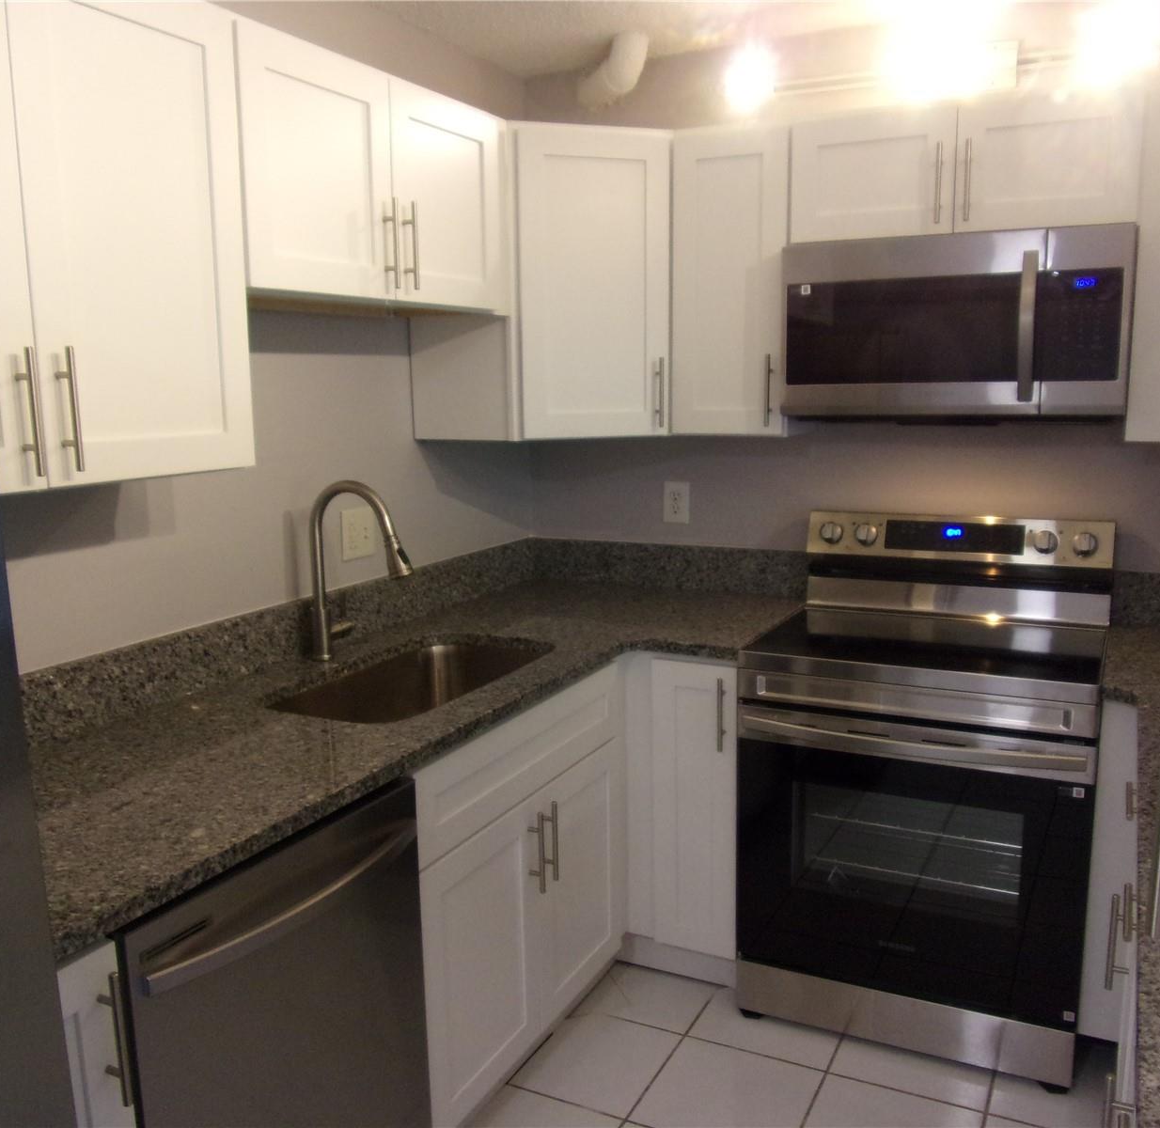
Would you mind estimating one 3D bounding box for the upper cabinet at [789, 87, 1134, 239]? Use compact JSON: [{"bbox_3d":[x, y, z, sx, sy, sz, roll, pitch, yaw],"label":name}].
[{"bbox_3d":[0.914,-0.908,2.487,0.757,0.290,0.330,4,11,27],"label":"upper cabinet"}]

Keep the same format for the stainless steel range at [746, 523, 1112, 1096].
[{"bbox_3d":[0.842,0.500,2.548,0.757,1.167,0.675,4,11,27],"label":"stainless steel range"}]

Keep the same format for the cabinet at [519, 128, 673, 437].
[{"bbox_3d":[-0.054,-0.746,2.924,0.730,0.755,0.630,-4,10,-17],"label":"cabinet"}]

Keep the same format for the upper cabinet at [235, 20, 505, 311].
[{"bbox_3d":[-0.521,-0.766,2.187,0.330,0.445,0.840,4,11,27],"label":"upper cabinet"}]

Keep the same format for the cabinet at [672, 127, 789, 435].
[{"bbox_3d":[0.446,-0.725,2.763,0.305,0.755,0.330,4,11,27],"label":"cabinet"}]

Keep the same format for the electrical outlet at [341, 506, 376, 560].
[{"bbox_3d":[-0.548,-0.075,2.586,0.008,0.124,0.122,4,11,27],"label":"electrical outlet"}]

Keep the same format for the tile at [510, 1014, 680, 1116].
[{"bbox_3d":[0.039,1.136,2.390,0.305,0.010,0.330,4,11,27],"label":"tile"}]

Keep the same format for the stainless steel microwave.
[{"bbox_3d":[0.902,-0.565,2.510,0.757,0.410,0.405,4,11,27],"label":"stainless steel microwave"}]

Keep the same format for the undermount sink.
[{"bbox_3d":[-0.341,0.367,2.281,0.390,0.220,0.720,4,11,27],"label":"undermount sink"}]

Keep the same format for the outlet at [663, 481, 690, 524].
[{"bbox_3d":[0.292,-0.182,3.123,0.080,0.125,0.008,4,11,27],"label":"outlet"}]

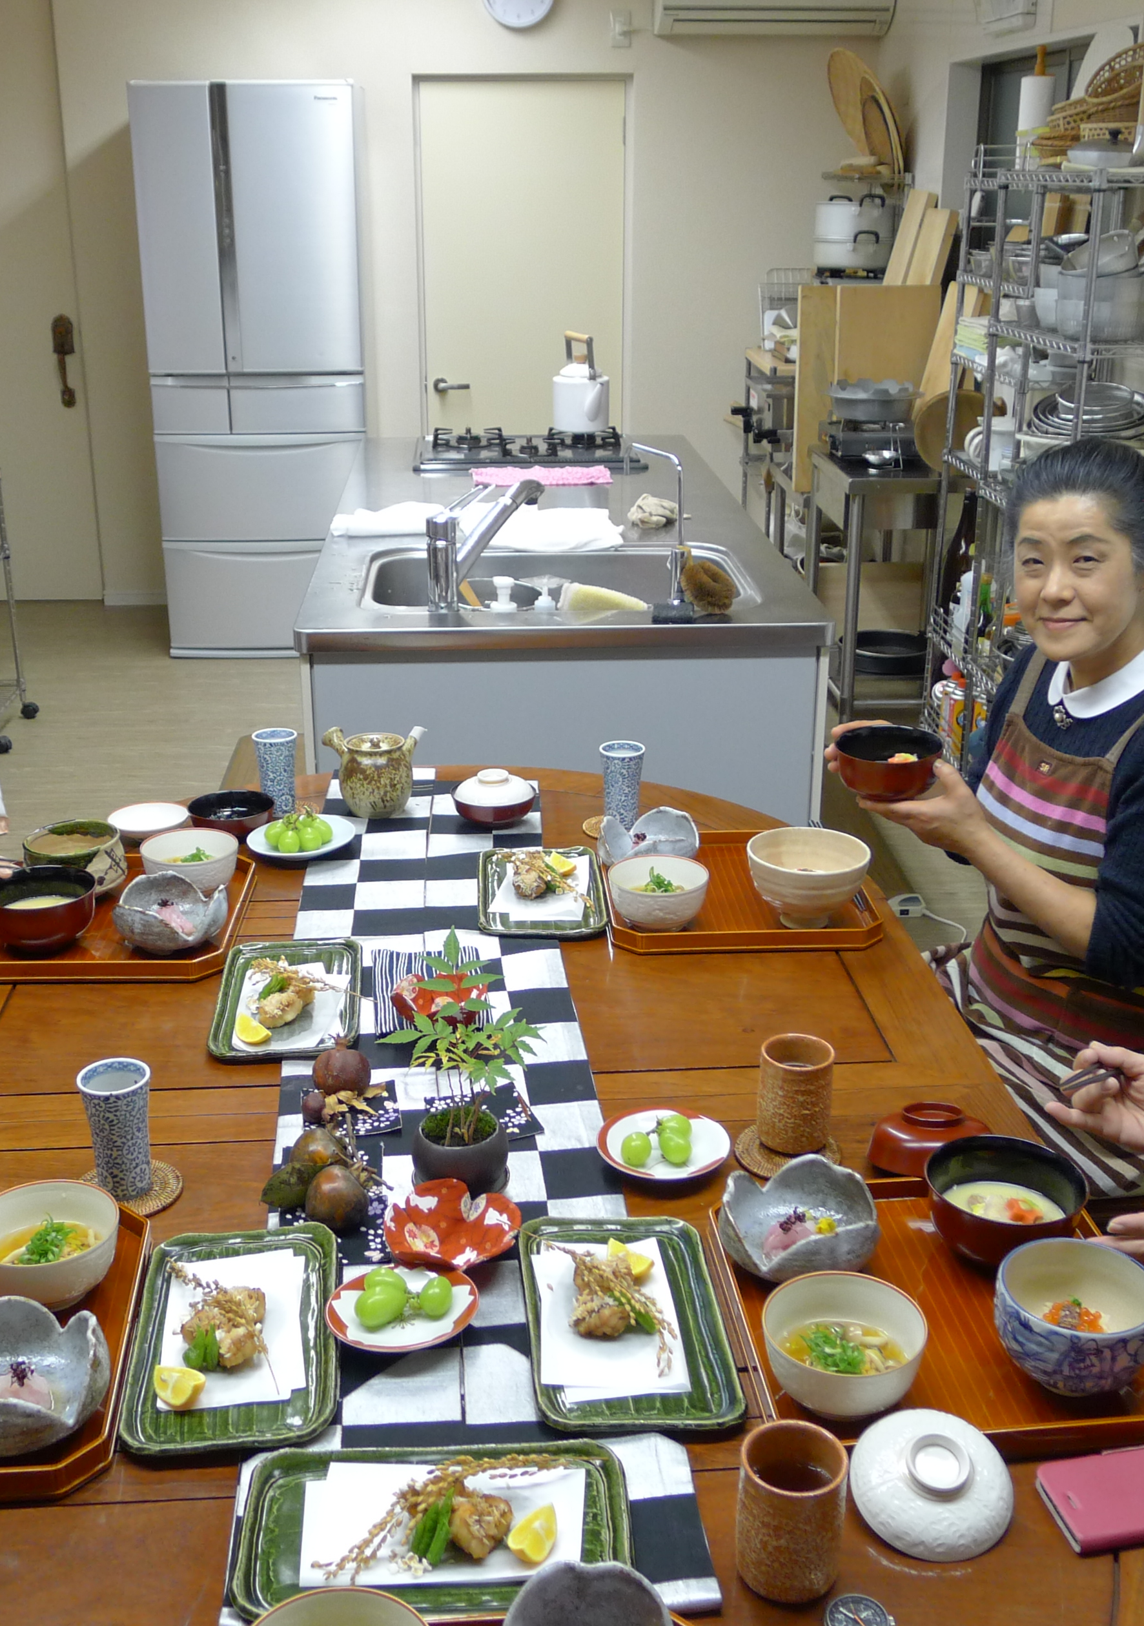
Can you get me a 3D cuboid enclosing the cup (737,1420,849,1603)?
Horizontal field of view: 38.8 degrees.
[{"bbox_3d":[0.141,0.446,1.038,0.067,0.088,0.067,0,21,0],"label":"cup"}]

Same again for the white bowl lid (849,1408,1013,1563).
[{"bbox_3d":[0.241,0.437,1.076,0.107,0.028,0.107,0,38,0],"label":"white bowl lid"}]

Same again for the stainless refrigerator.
[{"bbox_3d":[-1.045,-1.524,5.639,0.685,1.818,0.700,-1,21,-4],"label":"stainless refrigerator"}]

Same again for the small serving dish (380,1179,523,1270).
[{"bbox_3d":[-0.098,0.350,1.351,0.113,0.033,0.113,-1,21,-4],"label":"small serving dish"}]

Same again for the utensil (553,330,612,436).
[{"bbox_3d":[0.039,-1.170,4.385,0.155,0.265,0.200,-13,25,-30],"label":"utensil"}]

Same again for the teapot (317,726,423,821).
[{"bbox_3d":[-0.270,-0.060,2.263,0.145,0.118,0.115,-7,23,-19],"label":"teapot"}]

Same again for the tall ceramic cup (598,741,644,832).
[{"bbox_3d":[0.068,-0.033,2.190,0.061,0.113,0.061,0,21,0],"label":"tall ceramic cup"}]

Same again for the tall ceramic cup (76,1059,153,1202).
[{"bbox_3d":[-0.394,0.279,1.417,0.062,0.113,0.062,0,21,0],"label":"tall ceramic cup"}]

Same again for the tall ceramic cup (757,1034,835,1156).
[{"bbox_3d":[0.207,0.259,1.501,0.068,0.089,0.068,0,21,0],"label":"tall ceramic cup"}]

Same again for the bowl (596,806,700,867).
[{"bbox_3d":[0.097,0.042,2.076,0.130,0.063,0.130,-1,21,-4],"label":"bowl"}]

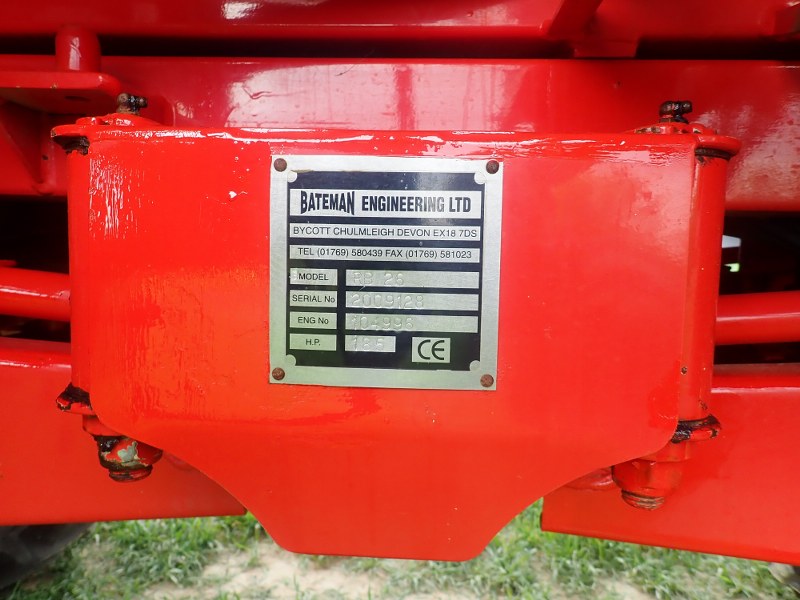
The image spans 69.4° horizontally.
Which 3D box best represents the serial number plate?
[{"bbox_3d":[-0.006,-0.011,0.253,0.100,0.100,0.002,1,3,0],"label":"serial number plate"}]

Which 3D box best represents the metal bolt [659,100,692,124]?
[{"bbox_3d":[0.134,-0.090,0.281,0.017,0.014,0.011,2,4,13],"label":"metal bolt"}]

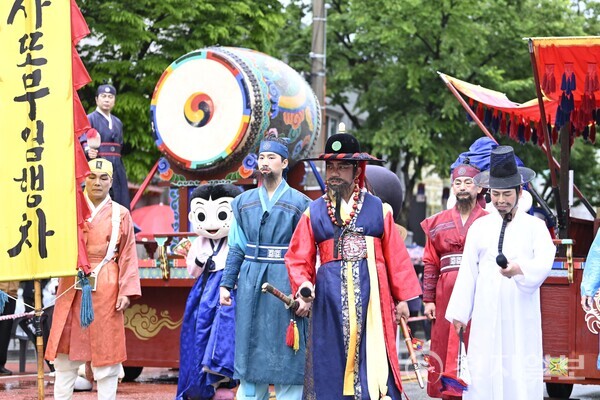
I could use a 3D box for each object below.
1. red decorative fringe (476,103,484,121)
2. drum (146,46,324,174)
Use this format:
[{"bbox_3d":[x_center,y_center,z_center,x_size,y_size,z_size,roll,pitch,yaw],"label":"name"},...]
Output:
[{"bbox_3d":[1.439,-0.702,9.300,0.062,0.150,0.060,0,-1,0],"label":"red decorative fringe"},{"bbox_3d":[-0.547,-0.743,10.417,1.200,1.200,1.300,0,-1,27],"label":"drum"}]

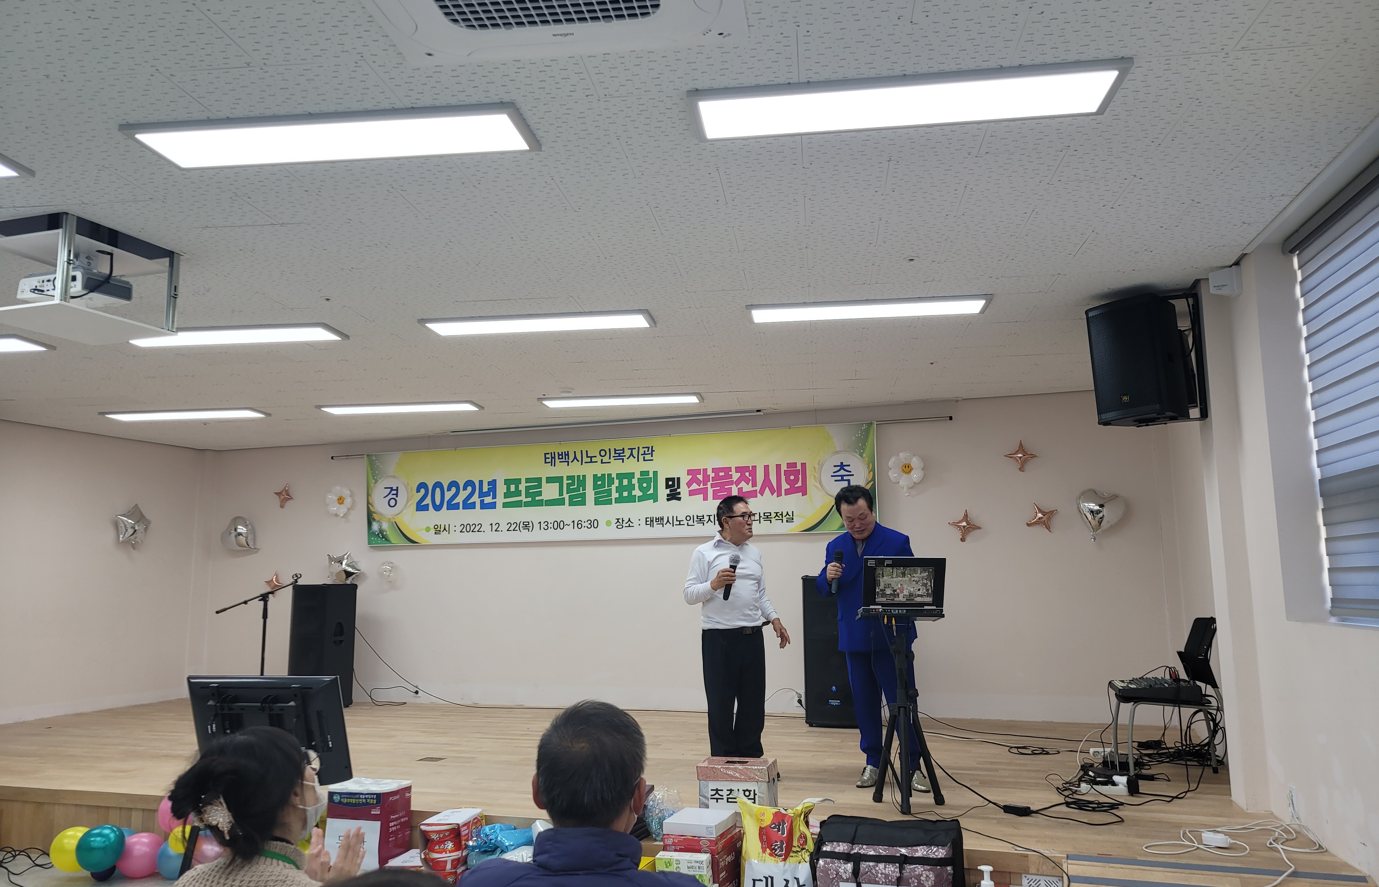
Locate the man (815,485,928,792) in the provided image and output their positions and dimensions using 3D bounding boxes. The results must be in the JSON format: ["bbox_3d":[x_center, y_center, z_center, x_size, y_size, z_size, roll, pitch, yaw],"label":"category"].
[{"bbox_3d":[1.011,1.041,5.743,0.577,1.609,0.405,-3,-8,14],"label":"man"}]

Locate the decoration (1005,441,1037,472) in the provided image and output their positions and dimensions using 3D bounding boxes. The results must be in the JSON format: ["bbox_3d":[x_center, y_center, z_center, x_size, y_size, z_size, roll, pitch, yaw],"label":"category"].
[{"bbox_3d":[2.613,0.102,8.157,0.258,0.243,0.086,-3,-8,20],"label":"decoration"}]

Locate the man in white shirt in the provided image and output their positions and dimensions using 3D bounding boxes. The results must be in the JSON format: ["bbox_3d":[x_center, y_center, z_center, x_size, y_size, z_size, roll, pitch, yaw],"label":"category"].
[{"bbox_3d":[0.276,1.083,5.931,0.560,1.595,0.420,3,-9,-25],"label":"man in white shirt"}]

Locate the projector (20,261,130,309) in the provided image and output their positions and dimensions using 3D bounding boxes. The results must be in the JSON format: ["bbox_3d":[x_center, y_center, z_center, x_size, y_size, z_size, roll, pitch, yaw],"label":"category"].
[{"bbox_3d":[-2.588,-0.641,4.377,0.352,0.090,0.250,-3,-8,20],"label":"projector"}]

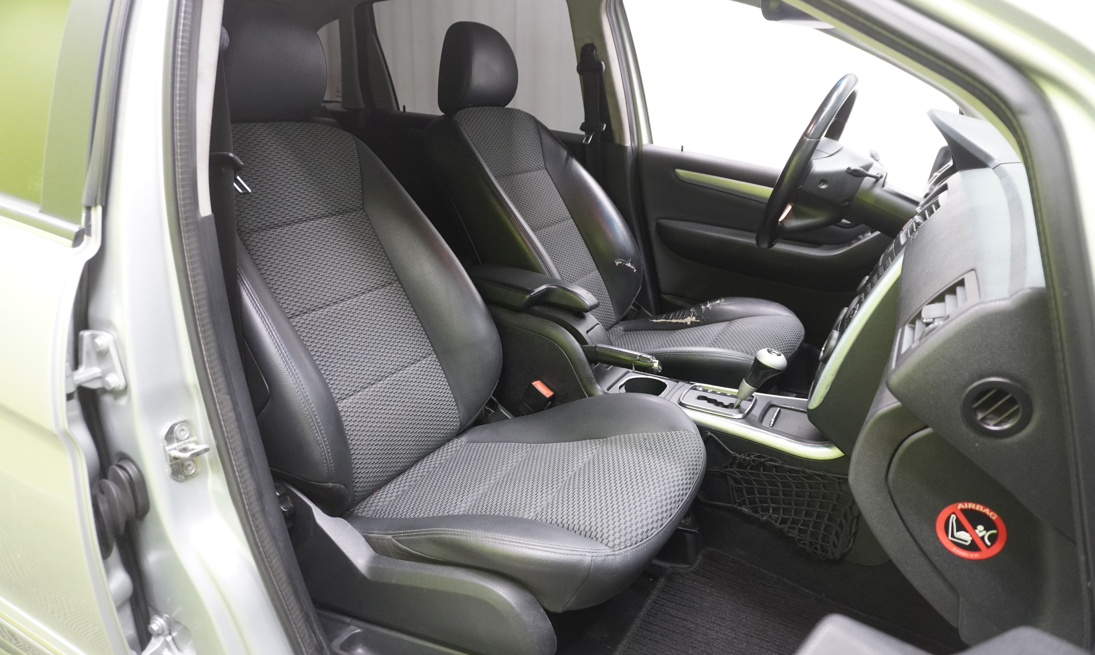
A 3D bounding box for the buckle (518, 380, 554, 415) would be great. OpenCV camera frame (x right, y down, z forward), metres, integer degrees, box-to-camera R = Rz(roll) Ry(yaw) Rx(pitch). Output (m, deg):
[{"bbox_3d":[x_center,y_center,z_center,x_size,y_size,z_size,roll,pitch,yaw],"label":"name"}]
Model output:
[{"bbox_3d":[-0.030,0.149,1.451,0.048,0.085,0.028,37,32,15],"label":"buckle"}]

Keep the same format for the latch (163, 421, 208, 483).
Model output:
[{"bbox_3d":[-0.395,0.135,0.800,0.029,0.067,0.042,18,26,40],"label":"latch"}]

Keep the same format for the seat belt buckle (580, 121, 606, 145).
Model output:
[{"bbox_3d":[0.123,-0.533,2.002,0.070,0.066,0.022,8,21,19],"label":"seat belt buckle"}]

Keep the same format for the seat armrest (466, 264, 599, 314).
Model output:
[{"bbox_3d":[-0.046,-0.084,1.464,0.335,0.070,0.120,12,22,27],"label":"seat armrest"}]

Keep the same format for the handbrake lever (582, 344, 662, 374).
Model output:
[{"bbox_3d":[0.137,0.060,1.423,0.175,0.043,0.036,12,22,27],"label":"handbrake lever"}]

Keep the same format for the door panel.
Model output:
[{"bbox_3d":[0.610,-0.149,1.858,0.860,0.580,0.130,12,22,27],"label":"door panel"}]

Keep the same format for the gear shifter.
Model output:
[{"bbox_3d":[0.362,0.092,1.284,0.055,0.130,0.052,31,30,18],"label":"gear shifter"}]

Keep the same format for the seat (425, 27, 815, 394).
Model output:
[{"bbox_3d":[0.158,-0.280,1.699,0.860,0.810,0.530,12,22,27],"label":"seat"}]

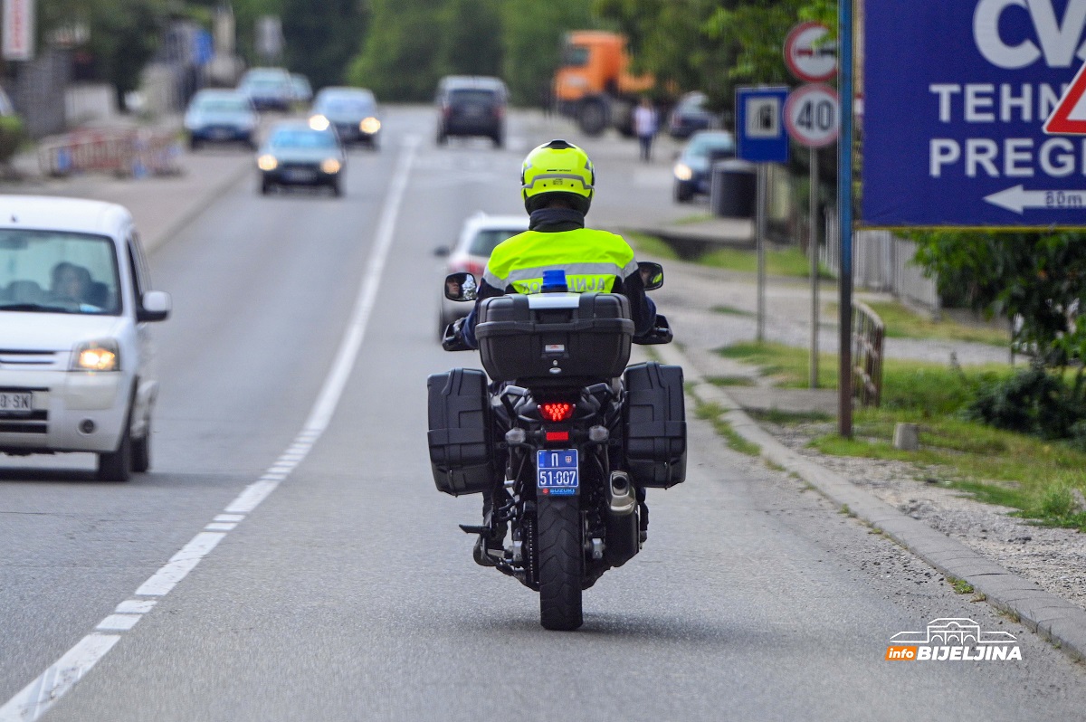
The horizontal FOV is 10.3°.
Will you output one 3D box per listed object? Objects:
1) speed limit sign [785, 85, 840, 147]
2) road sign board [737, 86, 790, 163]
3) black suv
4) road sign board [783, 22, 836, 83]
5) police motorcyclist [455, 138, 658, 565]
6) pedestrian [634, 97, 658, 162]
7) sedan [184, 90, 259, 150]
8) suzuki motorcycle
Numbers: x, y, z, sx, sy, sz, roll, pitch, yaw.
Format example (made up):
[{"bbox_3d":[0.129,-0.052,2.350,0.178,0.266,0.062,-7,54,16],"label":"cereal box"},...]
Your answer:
[{"bbox_3d":[2.618,-2.367,58.000,0.600,0.600,0.050,0,1,2],"label":"speed limit sign"},{"bbox_3d":[2.487,-2.689,68.300,0.600,0.880,0.050,0,1,2],"label":"road sign board"},{"bbox_3d":[-1.895,-6.618,160.800,1.820,1.780,4.450,0,3,-1],"label":"black suv"},{"bbox_3d":[2.623,-2.993,58.200,0.600,0.600,0.050,0,1,2],"label":"road sign board"},{"bbox_3d":[0.050,-0.036,22.600,0.750,1.580,0.800,0,1,0],"label":"police motorcyclist"},{"bbox_3d":[2.743,-6.188,161.000,0.550,1.660,0.350,0,1,0],"label":"pedestrian"},{"bbox_3d":[-8.212,-6.155,154.300,1.750,1.480,4.300,0,3,-1],"label":"sedan"},{"bbox_3d":[0.055,0.275,22.400,0.920,1.380,2.280,-1,1,0],"label":"suzuki motorcycle"}]

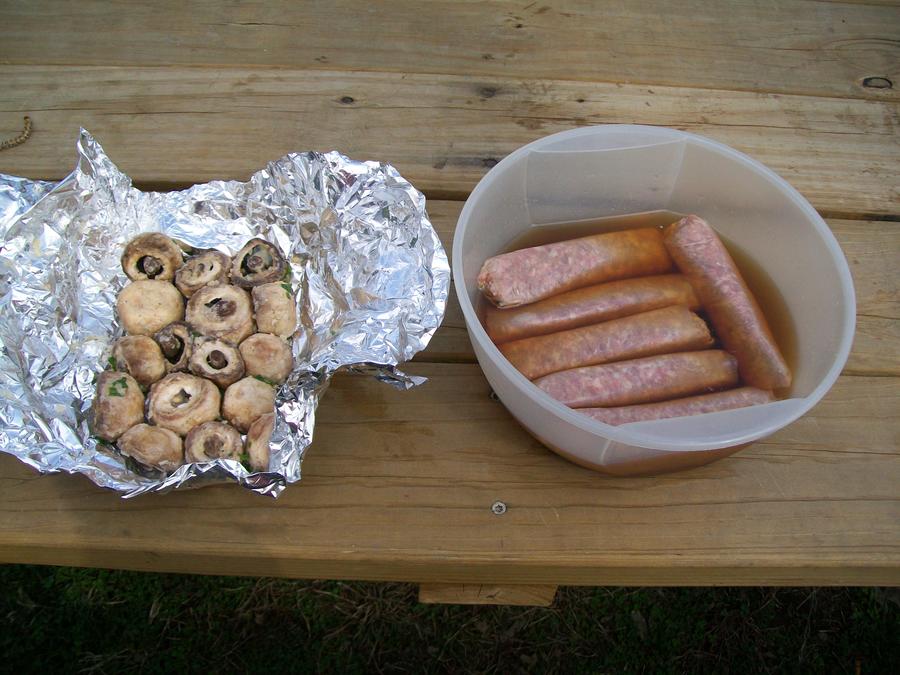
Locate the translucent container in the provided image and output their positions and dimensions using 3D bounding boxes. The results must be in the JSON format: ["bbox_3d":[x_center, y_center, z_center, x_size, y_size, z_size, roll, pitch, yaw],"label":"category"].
[{"bbox_3d":[0.126,-0.018,0.598,0.251,0.100,0.251,2,57,-3],"label":"translucent container"}]

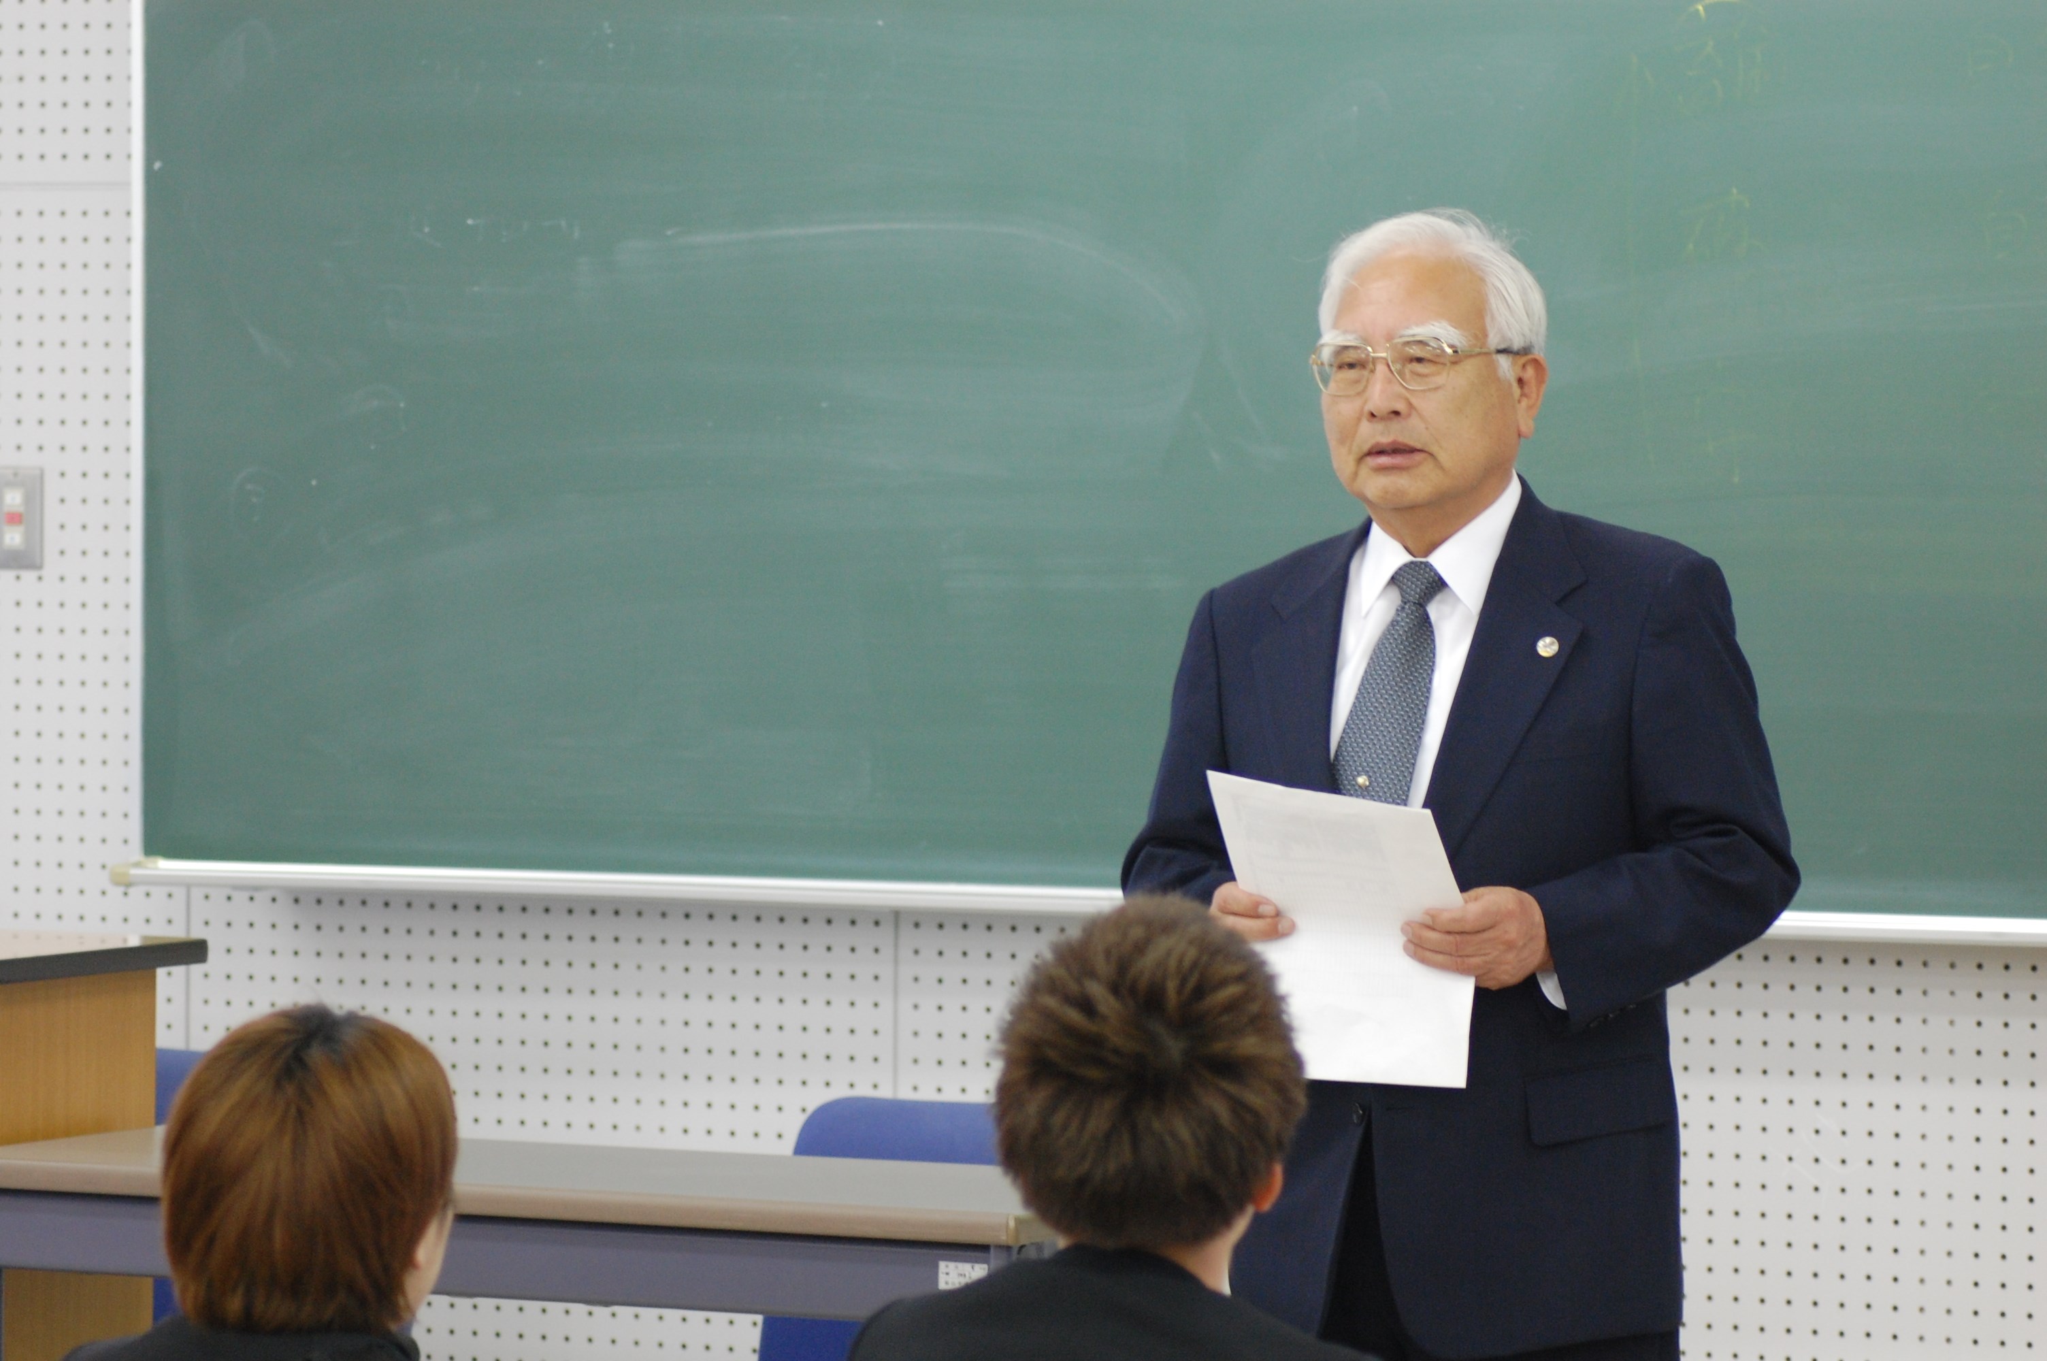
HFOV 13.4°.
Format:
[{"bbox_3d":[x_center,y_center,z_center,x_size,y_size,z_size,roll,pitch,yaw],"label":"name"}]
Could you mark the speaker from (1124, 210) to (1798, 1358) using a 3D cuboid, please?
[{"bbox_3d":[0.352,0.427,7.410,0.600,1.650,0.430,1,2,29],"label":"speaker"}]

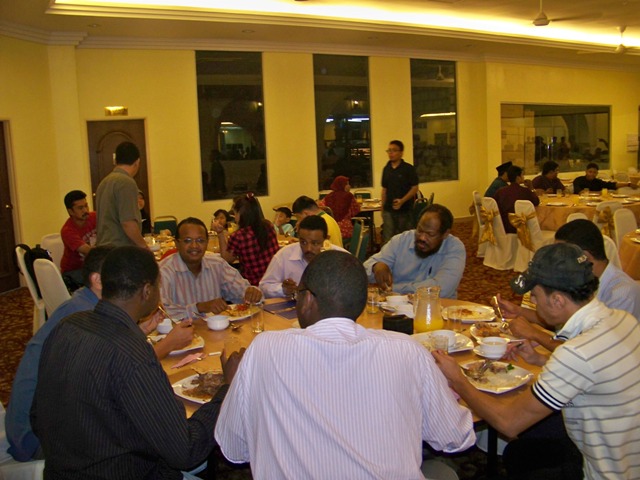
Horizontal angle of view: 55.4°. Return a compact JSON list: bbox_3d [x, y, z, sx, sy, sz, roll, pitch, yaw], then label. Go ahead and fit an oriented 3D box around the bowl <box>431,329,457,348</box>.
[{"bbox_3d":[0.484,0.394,2.370,0.100,0.052,0.100,-2,8,0],"label":"bowl"}]

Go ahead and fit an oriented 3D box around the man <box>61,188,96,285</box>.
[{"bbox_3d":[-1.890,0.208,5.343,0.750,1.300,0.520,2,9,30],"label":"man"}]

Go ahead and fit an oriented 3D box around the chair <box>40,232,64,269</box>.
[{"bbox_3d":[-2.242,0.415,5.671,0.560,0.930,0.450,-1,8,9],"label":"chair"}]

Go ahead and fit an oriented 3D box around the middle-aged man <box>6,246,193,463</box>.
[{"bbox_3d":[-0.873,0.647,2.531,0.740,1.240,0.520,-7,9,-30],"label":"middle-aged man"}]

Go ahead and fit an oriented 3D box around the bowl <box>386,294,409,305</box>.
[{"bbox_3d":[0.406,0.335,3.166,0.113,0.052,0.113,-2,8,0],"label":"bowl"}]

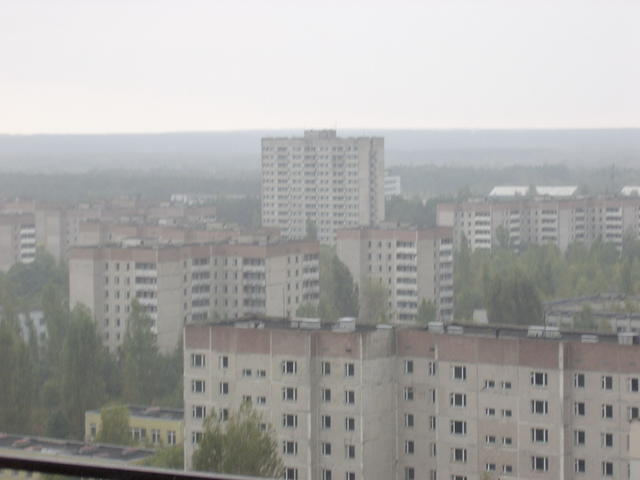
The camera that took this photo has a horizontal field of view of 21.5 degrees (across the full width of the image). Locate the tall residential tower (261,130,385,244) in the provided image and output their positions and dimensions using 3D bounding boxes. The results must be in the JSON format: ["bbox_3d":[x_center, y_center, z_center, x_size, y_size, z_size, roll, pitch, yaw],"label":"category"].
[{"bbox_3d":[0.890,-12.970,588.450,38.000,51.000,19.000,2,4,28],"label":"tall residential tower"}]

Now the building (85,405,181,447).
[{"bbox_3d":[-27.140,30.820,264.640,17.500,7.500,10.500,2,4,28],"label":"building"}]

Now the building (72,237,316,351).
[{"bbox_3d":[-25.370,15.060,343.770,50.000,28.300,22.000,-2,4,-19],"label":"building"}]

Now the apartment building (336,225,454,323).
[{"bbox_3d":[17.700,11.410,392.660,20.500,28.300,18.000,2,4,29],"label":"apartment building"}]

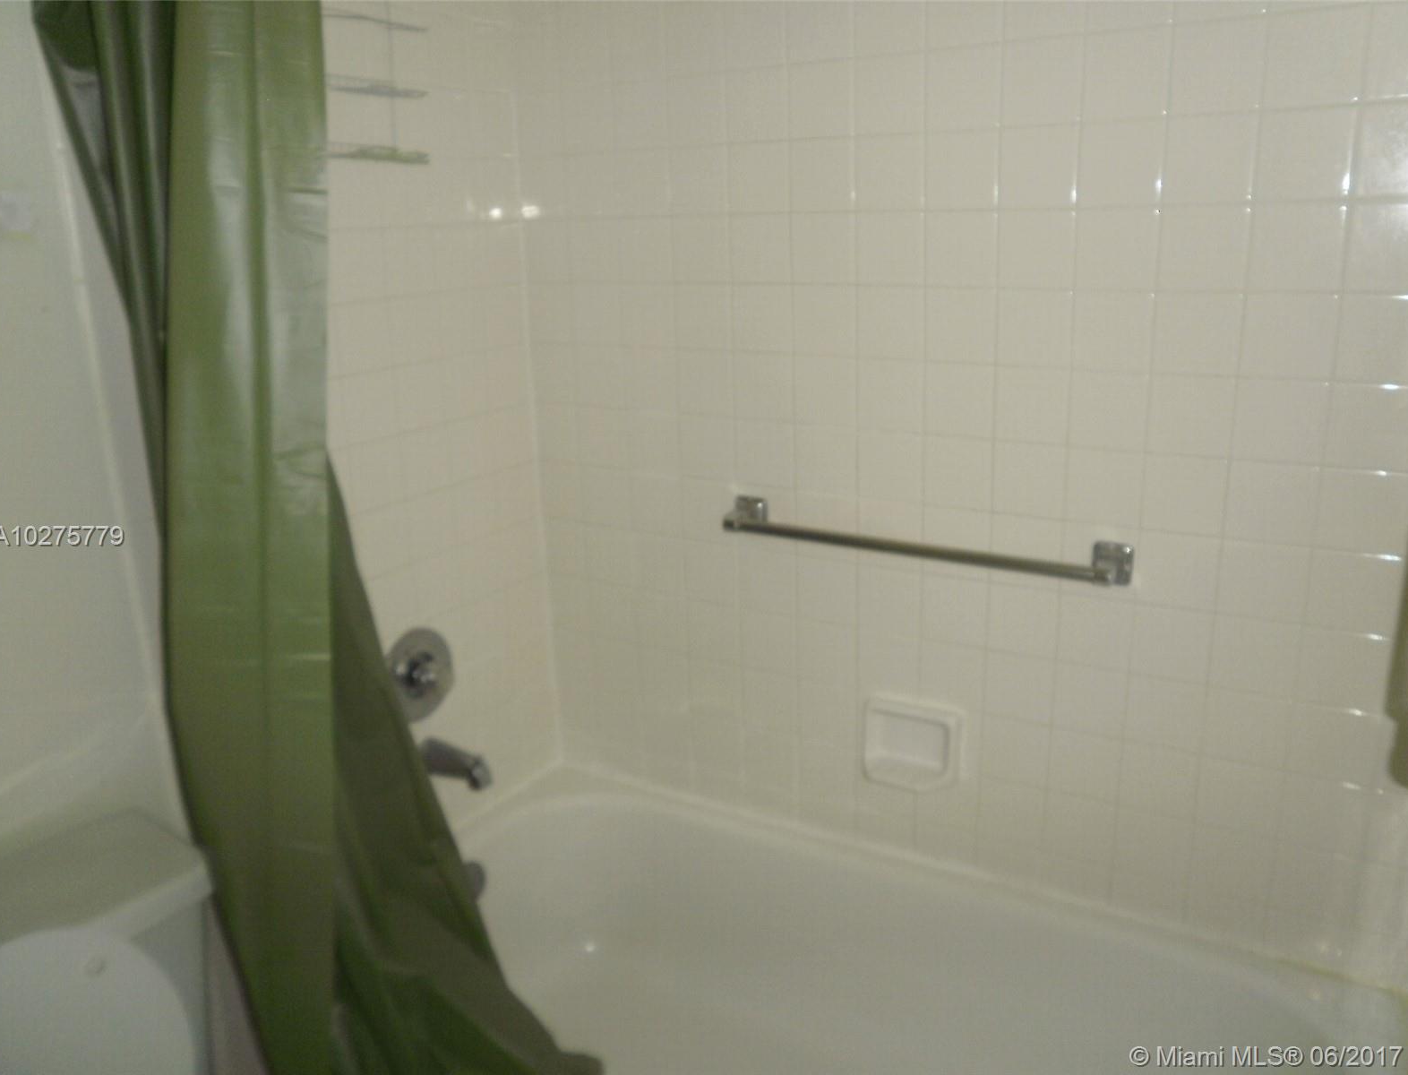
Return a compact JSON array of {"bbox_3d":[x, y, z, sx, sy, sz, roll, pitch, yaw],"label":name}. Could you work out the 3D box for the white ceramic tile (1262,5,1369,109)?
[{"bbox_3d":[0.728,-0.568,1.283,0.108,0.108,0.009,8,20,31],"label":"white ceramic tile"}]

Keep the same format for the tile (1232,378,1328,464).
[{"bbox_3d":[0.739,-0.148,1.377,0.108,0.108,0.008,8,20,31],"label":"tile"}]

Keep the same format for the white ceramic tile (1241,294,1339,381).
[{"bbox_3d":[0.734,-0.252,1.346,0.108,0.108,0.008,8,20,31],"label":"white ceramic tile"}]

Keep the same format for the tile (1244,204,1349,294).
[{"bbox_3d":[0.727,-0.355,1.316,0.108,0.108,0.008,8,20,31],"label":"tile"}]

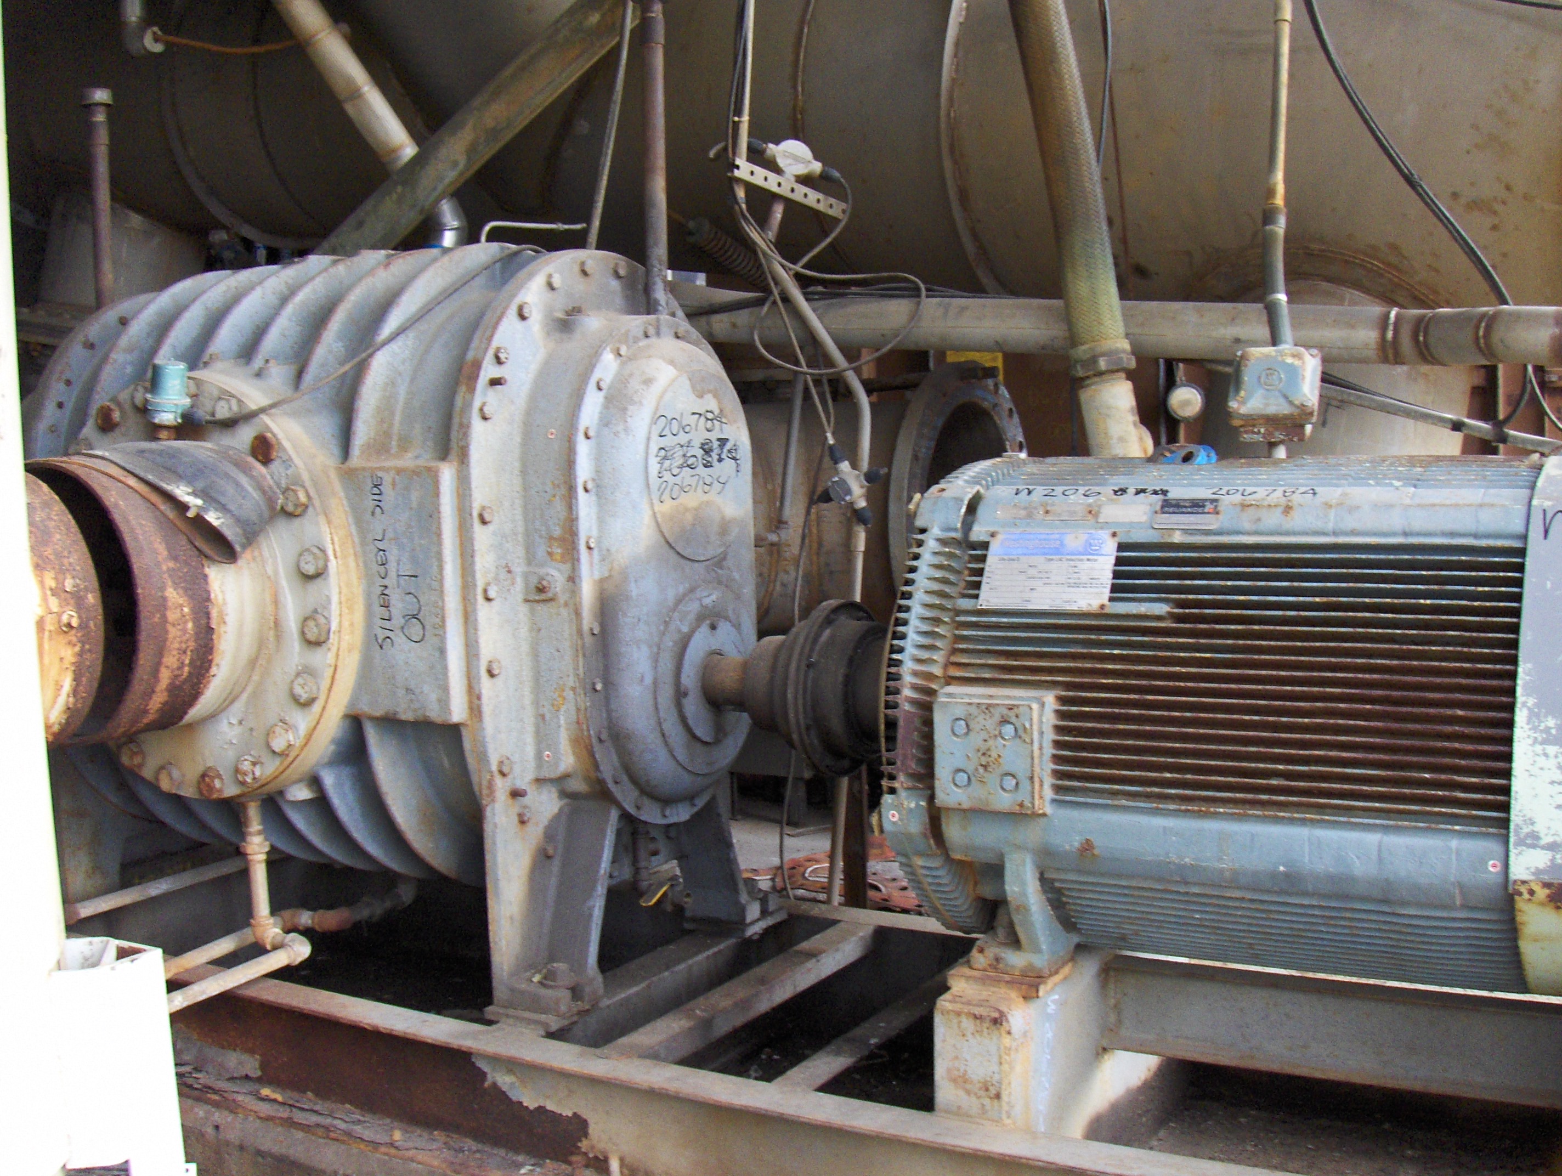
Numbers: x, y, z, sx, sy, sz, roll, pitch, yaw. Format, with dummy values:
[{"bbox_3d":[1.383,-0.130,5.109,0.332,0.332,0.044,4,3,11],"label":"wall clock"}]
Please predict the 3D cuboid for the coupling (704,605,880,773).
[{"bbox_3d":[0.048,0.170,3.200,0.375,0.300,0.300,1,7,32],"label":"coupling"}]

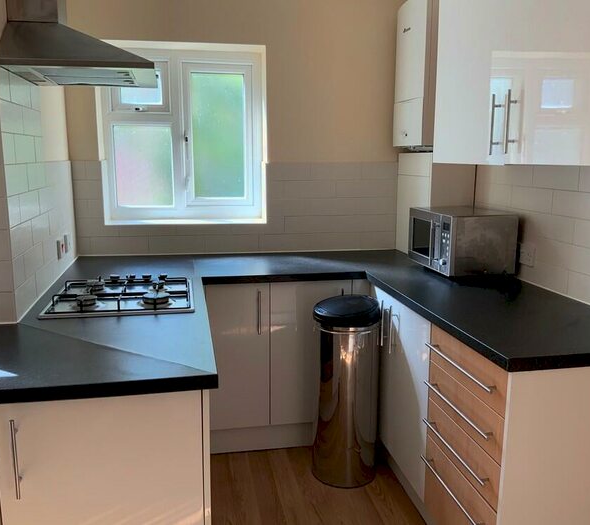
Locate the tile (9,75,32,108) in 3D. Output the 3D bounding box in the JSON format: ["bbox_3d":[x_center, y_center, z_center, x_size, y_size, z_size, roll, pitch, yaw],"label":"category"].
[{"bbox_3d":[-0.968,-0.604,2.063,0.010,0.100,0.304,-2,11,-12],"label":"tile"}]

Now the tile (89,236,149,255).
[{"bbox_3d":[-0.948,-0.087,3.180,0.300,0.100,0.010,-2,11,-11],"label":"tile"}]

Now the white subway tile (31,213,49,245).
[{"bbox_3d":[-1.006,-0.136,2.316,0.009,0.100,0.300,-2,11,-11],"label":"white subway tile"}]

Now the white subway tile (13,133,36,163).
[{"bbox_3d":[-0.974,-0.408,2.116,0.009,0.100,0.300,-2,11,-11],"label":"white subway tile"}]

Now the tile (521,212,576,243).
[{"bbox_3d":[1.063,-0.146,2.433,0.010,0.100,0.300,-2,11,-11],"label":"tile"}]

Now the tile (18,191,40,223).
[{"bbox_3d":[-0.975,-0.209,2.152,0.009,0.100,0.300,-2,11,-11],"label":"tile"}]

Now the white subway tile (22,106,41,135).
[{"bbox_3d":[-1.004,-0.534,2.243,0.009,0.100,0.300,-2,11,-11],"label":"white subway tile"}]

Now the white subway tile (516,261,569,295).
[{"bbox_3d":[1.062,0.053,2.470,0.010,0.100,0.300,-2,11,-11],"label":"white subway tile"}]

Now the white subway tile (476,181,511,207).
[{"bbox_3d":[0.961,-0.323,2.811,0.010,0.100,0.301,-2,11,-11],"label":"white subway tile"}]

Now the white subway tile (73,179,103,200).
[{"bbox_3d":[-1.091,-0.382,3.097,0.141,0.100,0.010,-2,11,-11],"label":"white subway tile"}]

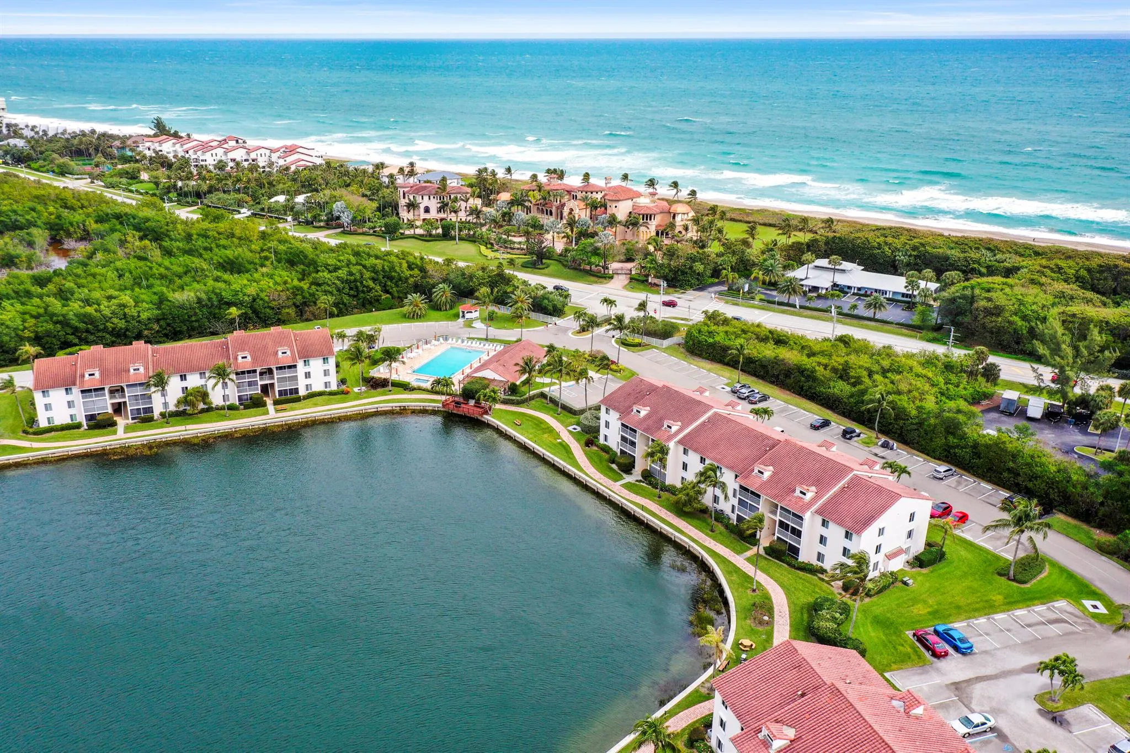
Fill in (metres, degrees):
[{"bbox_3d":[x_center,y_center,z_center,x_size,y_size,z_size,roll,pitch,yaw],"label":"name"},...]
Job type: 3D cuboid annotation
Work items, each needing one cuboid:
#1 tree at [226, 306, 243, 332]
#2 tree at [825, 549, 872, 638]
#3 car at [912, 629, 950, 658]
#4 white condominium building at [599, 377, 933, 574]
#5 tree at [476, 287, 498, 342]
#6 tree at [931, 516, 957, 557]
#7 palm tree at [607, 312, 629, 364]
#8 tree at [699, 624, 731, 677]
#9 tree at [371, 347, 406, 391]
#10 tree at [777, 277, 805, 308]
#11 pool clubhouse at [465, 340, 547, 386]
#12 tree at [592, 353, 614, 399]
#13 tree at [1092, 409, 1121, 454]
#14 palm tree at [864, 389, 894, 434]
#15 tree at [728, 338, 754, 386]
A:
[{"bbox_3d":[-80.360,-13.540,214.410,4.100,6.740,4.100,0,21,0],"label":"tree"},{"bbox_3d":[32.620,26.005,102.753,5.343,11.963,4.809,0,21,0],"label":"tree"},{"bbox_3d":[44.907,32.460,107.594,1.780,1.420,4.550,-6,22,-16],"label":"car"},{"bbox_3d":[28.506,12.790,136.913,18.034,11.800,54.703,-15,26,-33],"label":"white condominium building"},{"bbox_3d":[-18.843,-15.011,212.992,5.700,13.400,5.600,0,21,0],"label":"tree"},{"bbox_3d":[53.304,23.100,123.943,4.000,7.000,4.000,0,21,0],"label":"tree"},{"bbox_3d":[11.306,-7.802,189.240,5.071,12.203,4.817,0,21,0],"label":"palm tree"},{"bbox_3d":[16.565,30.879,96.760,3.923,7.229,3.727,0,21,0],"label":"tree"},{"bbox_3d":[-35.810,-1.270,179.260,5.500,9.350,5.400,0,21,0],"label":"tree"},{"bbox_3d":[61.803,-23.257,241.195,7.400,8.300,7.400,0,21,0],"label":"tree"},{"bbox_3d":[-11.590,-2.624,187.733,10.330,4.800,19.533,8,23,20],"label":"pool clubhouse"},{"bbox_3d":[7.657,0.770,175.774,3.900,11.000,3.900,0,21,0],"label":"tree"},{"bbox_3d":[90.098,10.270,146.776,4.806,9.340,4.806,0,21,0],"label":"tree"},{"bbox_3d":[55.404,6.674,156.238,5.276,9.175,5.012,0,21,0],"label":"palm tree"},{"bbox_3d":[36.810,-3.100,183.830,5.100,9.460,5.100,0,21,0],"label":"tree"}]

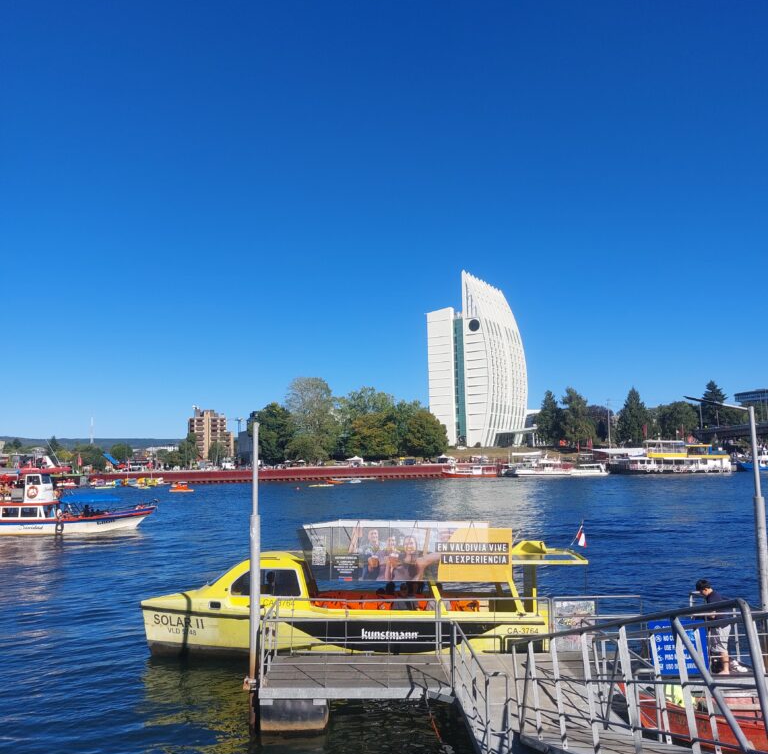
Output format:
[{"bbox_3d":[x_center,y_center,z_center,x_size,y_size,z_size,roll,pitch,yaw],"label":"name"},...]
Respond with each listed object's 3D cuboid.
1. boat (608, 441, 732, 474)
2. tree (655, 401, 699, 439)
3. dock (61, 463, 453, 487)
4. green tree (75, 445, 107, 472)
[{"bbox_3d":[55.686,15.452,138.000,22.500,6.300,6.000,-1,-6,0],"label":"boat"},{"bbox_3d":[77.451,12.577,188.000,10.000,11.500,10.000,-1,-6,0],"label":"tree"},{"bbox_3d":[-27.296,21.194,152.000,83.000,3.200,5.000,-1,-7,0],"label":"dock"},{"bbox_3d":[-80.610,22.250,195.000,8.790,7.960,8.530,-1,-7,0],"label":"green tree"}]

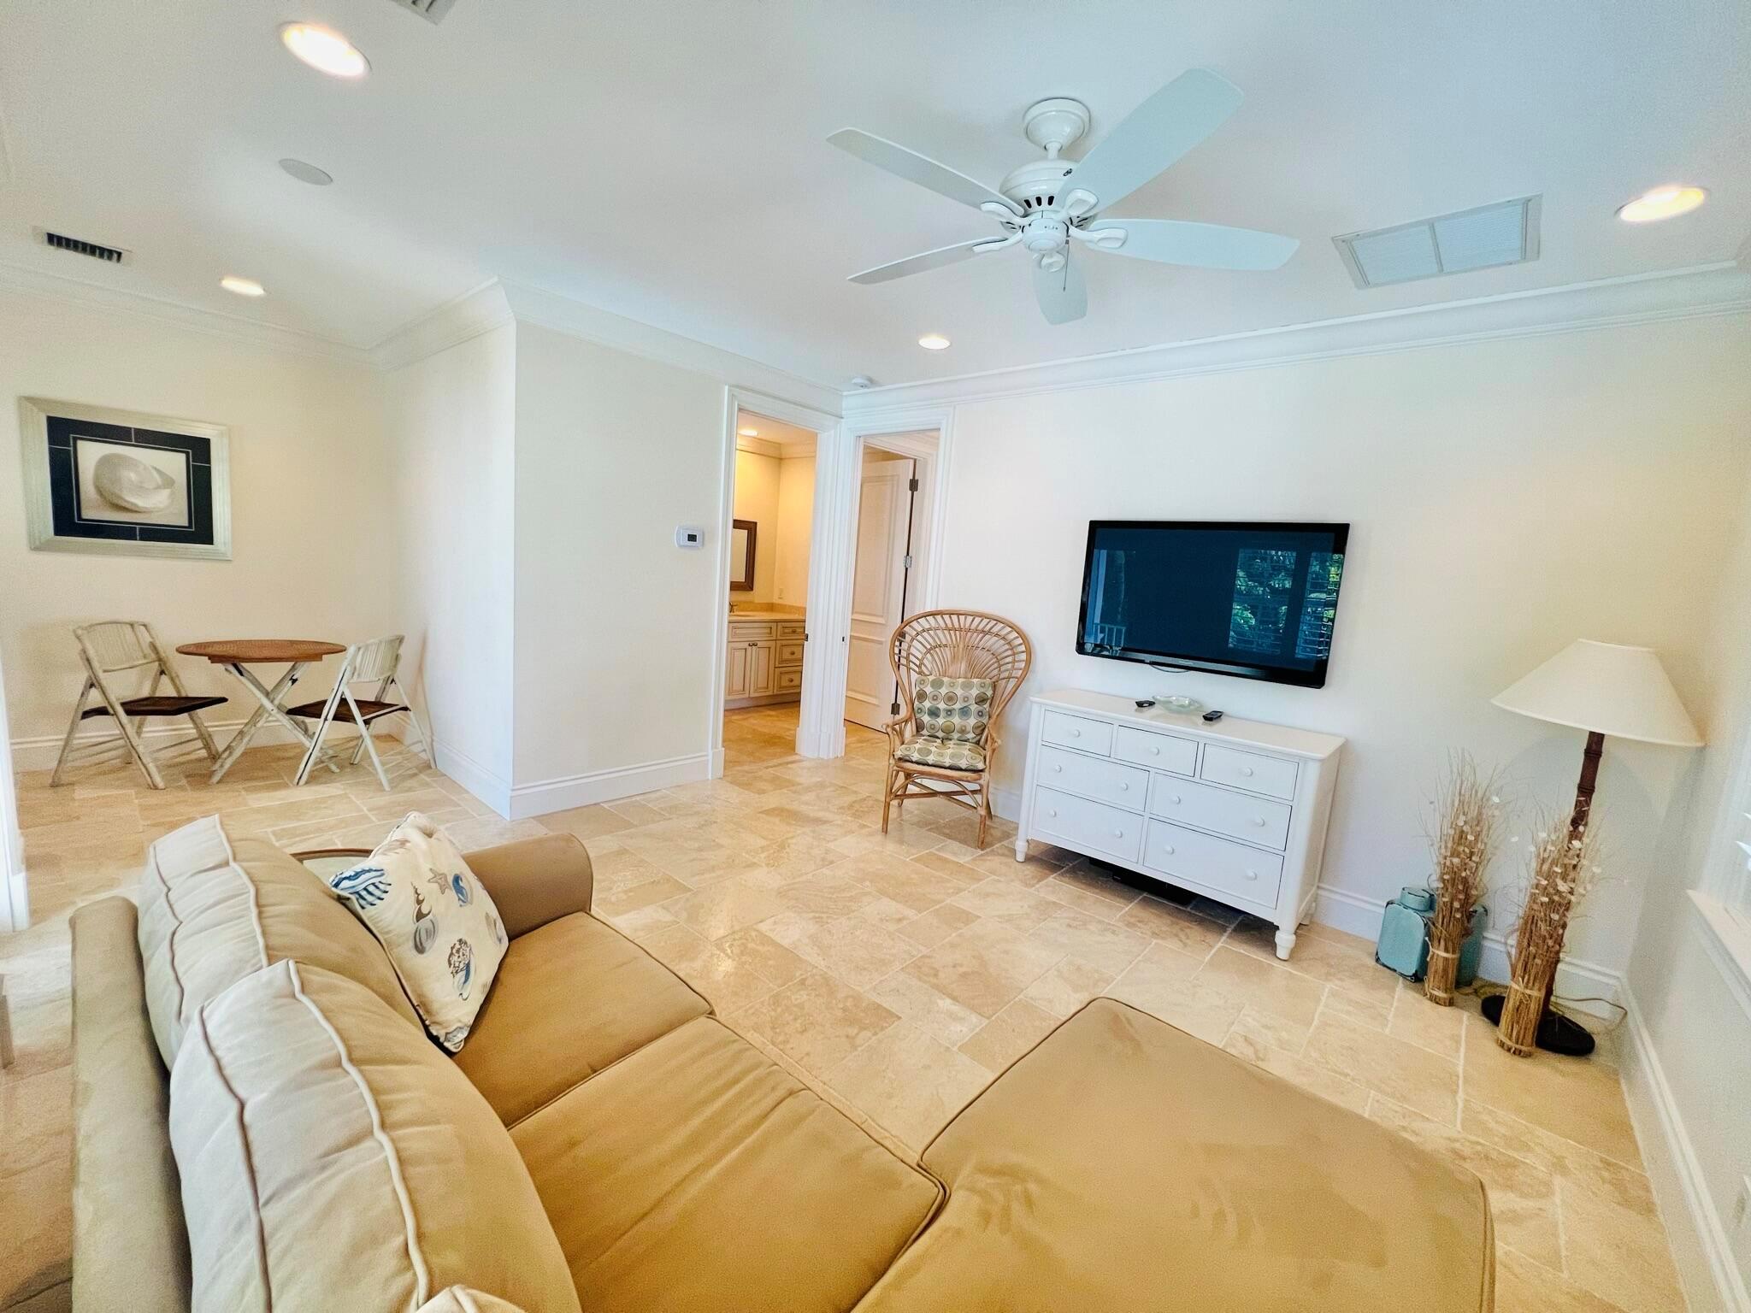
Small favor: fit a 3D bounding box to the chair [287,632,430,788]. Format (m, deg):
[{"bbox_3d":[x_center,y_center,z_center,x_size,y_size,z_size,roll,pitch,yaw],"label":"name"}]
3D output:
[{"bbox_3d":[-3.136,0.314,4.037,0.566,0.870,0.459,4,7,-3],"label":"chair"}]

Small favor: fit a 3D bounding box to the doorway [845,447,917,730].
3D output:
[{"bbox_3d":[0.018,-0.481,5.724,0.148,2.515,0.797,10,9,40],"label":"doorway"}]

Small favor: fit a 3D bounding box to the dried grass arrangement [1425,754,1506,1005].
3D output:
[{"bbox_3d":[2.269,0.876,2.577,0.230,0.950,0.220,11,10,40],"label":"dried grass arrangement"}]

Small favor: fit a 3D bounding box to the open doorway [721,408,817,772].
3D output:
[{"bbox_3d":[-0.796,-0.418,4.801,0.130,2.471,0.742,11,10,40],"label":"open doorway"}]

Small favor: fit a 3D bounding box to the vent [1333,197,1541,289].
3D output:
[{"bbox_3d":[1.939,-1.416,2.279,0.520,0.025,0.500,11,10,40],"label":"vent"}]

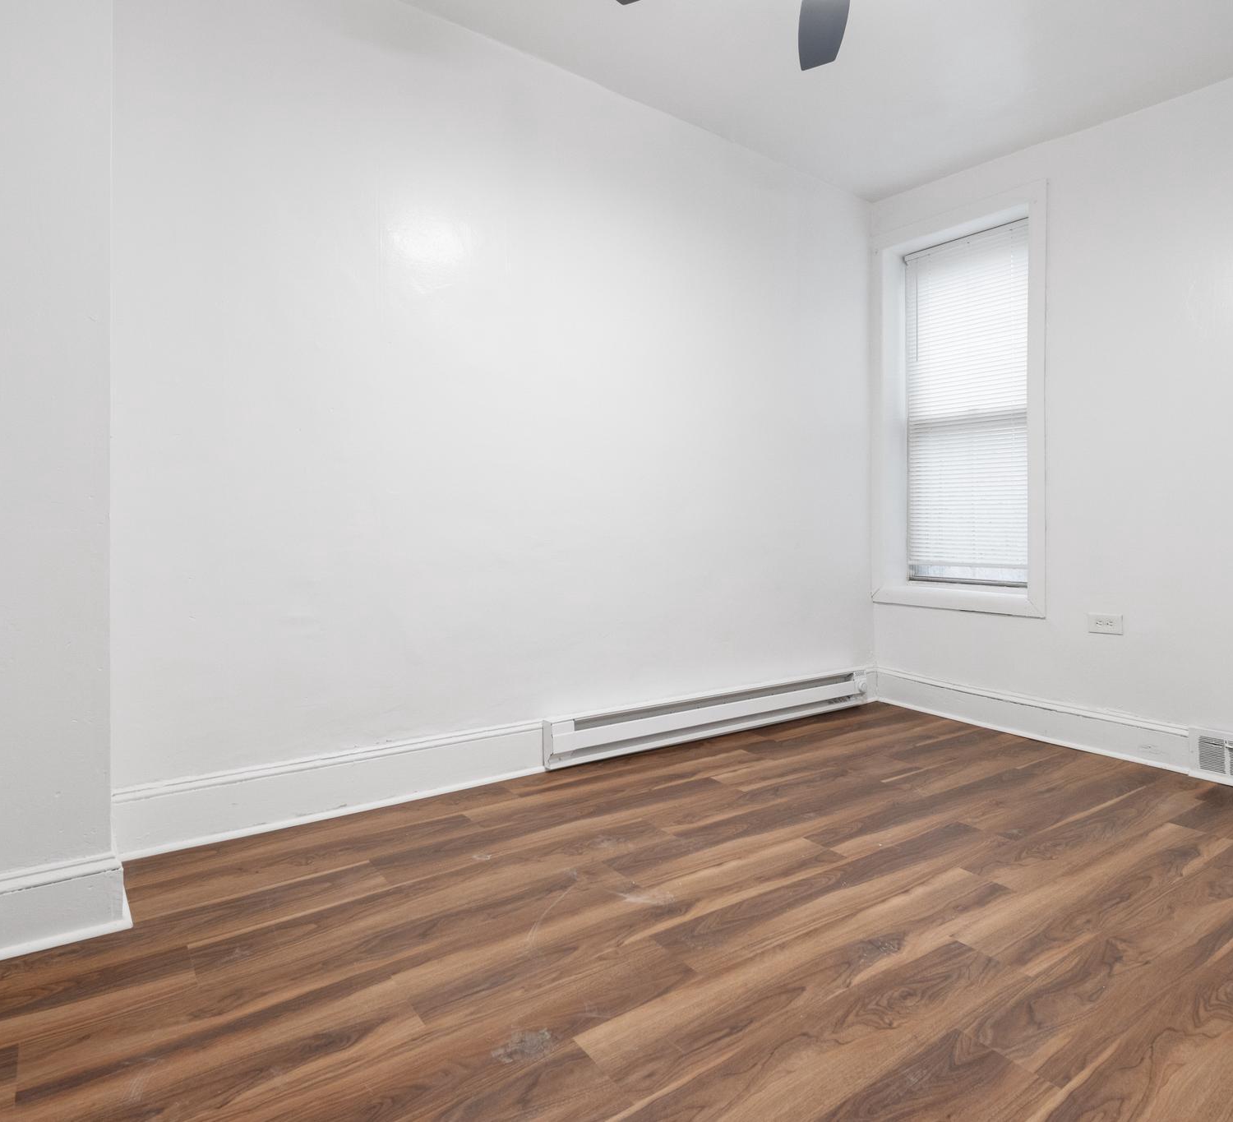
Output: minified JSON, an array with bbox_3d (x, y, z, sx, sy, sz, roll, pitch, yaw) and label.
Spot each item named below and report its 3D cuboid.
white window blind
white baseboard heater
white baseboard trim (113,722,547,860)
[{"bbox_3d":[1.683,-0.751,3.356,0.038,1.619,0.631,-1,1,-37],"label":"white window blind"},{"bbox_3d":[0.500,0.633,2.964,1.815,0.164,0.067,-1,1,-36],"label":"white baseboard heater"},{"bbox_3d":[-0.745,0.646,2.087,1.217,0.176,0.035,-1,1,-36],"label":"white baseboard trim"}]

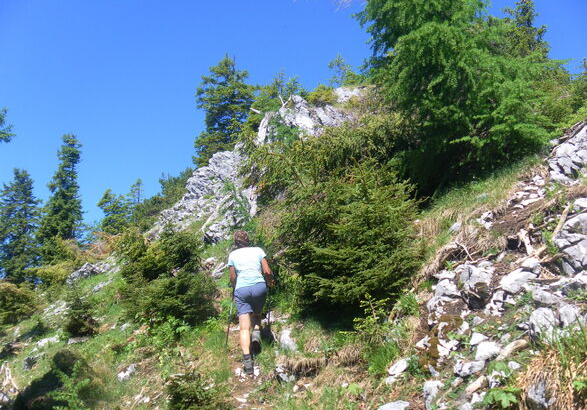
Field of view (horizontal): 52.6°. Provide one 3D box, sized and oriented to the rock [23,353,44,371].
[{"bbox_3d":[-3.856,2.336,8.800,0.326,0.267,0.280,5,-12,-23],"label":"rock"}]

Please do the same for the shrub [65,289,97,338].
[{"bbox_3d":[-3.921,2.030,11.000,0.612,0.853,0.600,4,-12,-19],"label":"shrub"}]

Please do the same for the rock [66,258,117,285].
[{"bbox_3d":[-5.276,1.763,15.500,1.306,0.679,0.900,4,-12,-18],"label":"rock"}]

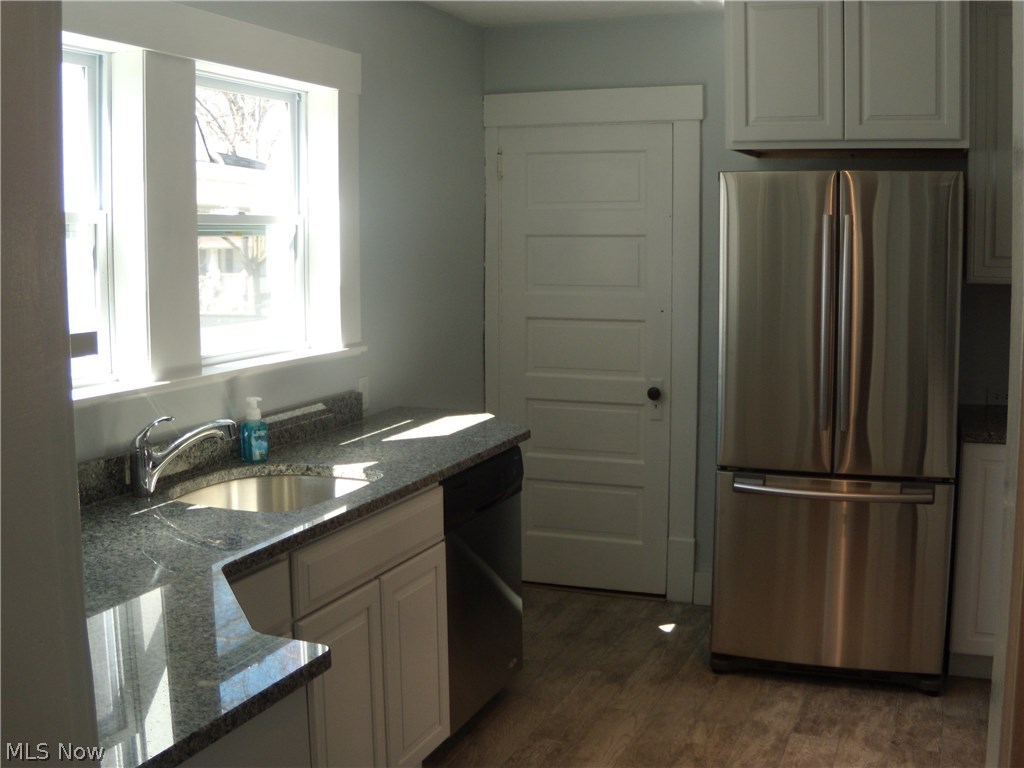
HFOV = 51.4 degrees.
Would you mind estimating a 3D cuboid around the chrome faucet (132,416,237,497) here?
[{"bbox_3d":[-0.834,0.182,2.709,0.260,0.196,0.055,0,7,5],"label":"chrome faucet"}]

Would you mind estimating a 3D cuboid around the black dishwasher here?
[{"bbox_3d":[-0.339,0.656,3.458,0.605,0.845,0.585,3,8,22],"label":"black dishwasher"}]

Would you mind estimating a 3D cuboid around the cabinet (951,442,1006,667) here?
[{"bbox_3d":[1.828,0.578,3.904,0.430,0.846,0.600,2,8,18],"label":"cabinet"}]

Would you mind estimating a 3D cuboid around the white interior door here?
[{"bbox_3d":[0.313,-0.093,4.683,0.765,2.026,0.045,2,8,18],"label":"white interior door"}]

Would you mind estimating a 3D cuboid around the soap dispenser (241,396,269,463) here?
[{"bbox_3d":[-0.755,0.133,3.135,0.050,0.183,0.070,5,9,35],"label":"soap dispenser"}]

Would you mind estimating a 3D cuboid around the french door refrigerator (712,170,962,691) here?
[{"bbox_3d":[1.184,0.141,3.954,0.765,1.765,0.780,2,8,17],"label":"french door refrigerator"}]

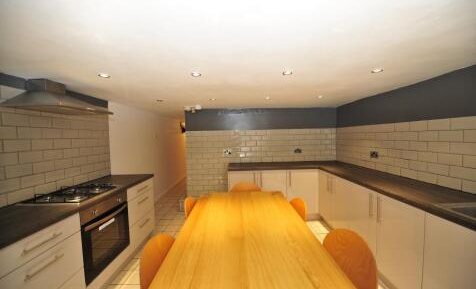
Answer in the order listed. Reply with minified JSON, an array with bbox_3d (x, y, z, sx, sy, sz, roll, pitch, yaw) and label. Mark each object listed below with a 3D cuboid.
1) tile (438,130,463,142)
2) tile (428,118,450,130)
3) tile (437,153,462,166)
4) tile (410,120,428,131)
[{"bbox_3d":[1.864,-0.077,1.625,0.010,0.100,0.195,-1,2,0],"label":"tile"},{"bbox_3d":[1.862,-0.183,1.716,0.010,0.100,0.195,-1,2,0],"label":"tile"},{"bbox_3d":[1.868,0.128,1.633,0.010,0.100,0.195,-1,2,0],"label":"tile"},{"bbox_3d":[1.861,-0.191,1.908,0.010,0.100,0.195,-1,2,0],"label":"tile"}]

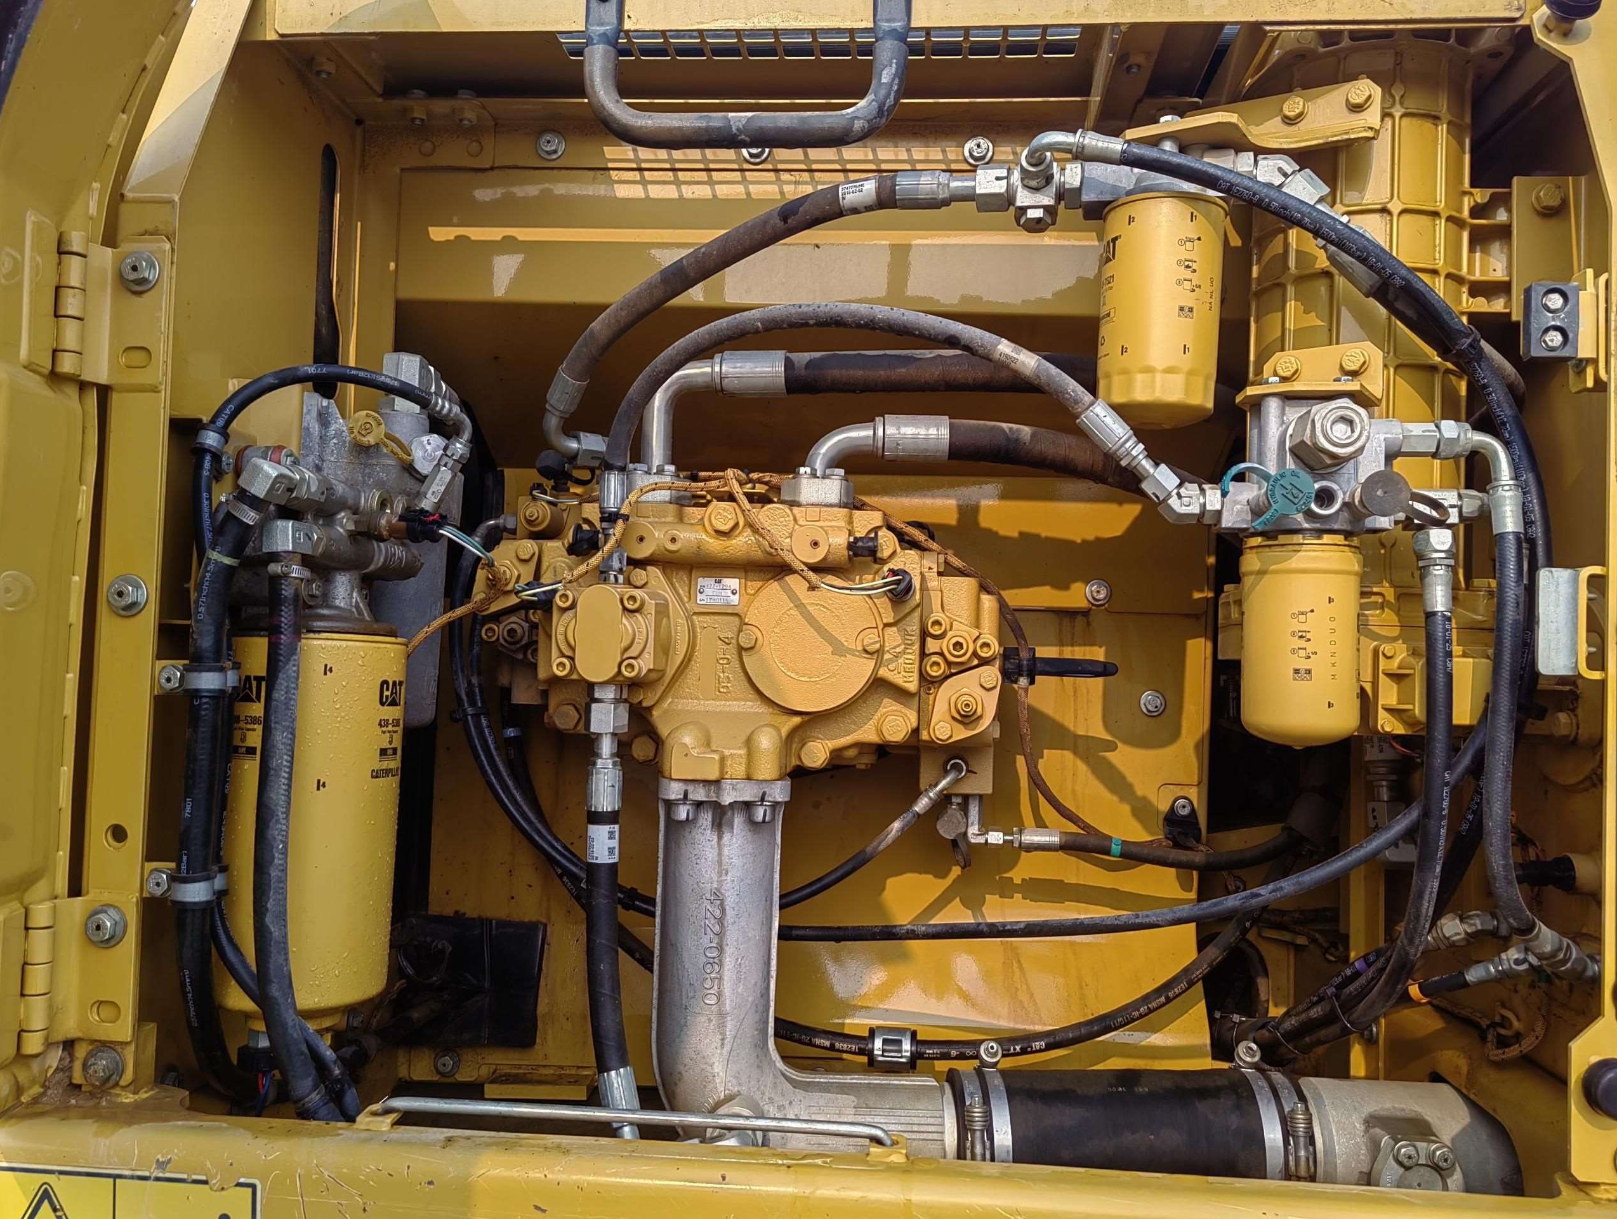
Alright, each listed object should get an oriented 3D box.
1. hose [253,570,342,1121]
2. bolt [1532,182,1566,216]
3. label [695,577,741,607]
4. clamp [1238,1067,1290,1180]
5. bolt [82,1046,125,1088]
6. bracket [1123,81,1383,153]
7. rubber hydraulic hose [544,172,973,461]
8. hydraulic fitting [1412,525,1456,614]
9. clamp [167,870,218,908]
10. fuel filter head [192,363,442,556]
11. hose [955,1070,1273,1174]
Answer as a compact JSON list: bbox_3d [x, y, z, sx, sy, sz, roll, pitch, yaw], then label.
[{"bbox_3d":[-0.352,0.172,0.872,0.050,0.400,0.090,1,-2,3],"label":"hose"},{"bbox_3d":[0.619,-0.343,1.060,0.026,0.026,0.016,1,-2,3],"label":"bolt"},{"bbox_3d":[-0.076,-0.014,1.065,0.038,0.025,0.002,1,-2,3],"label":"label"},{"bbox_3d":[0.357,0.431,1.020,0.018,0.113,0.113,1,-2,0],"label":"clamp"},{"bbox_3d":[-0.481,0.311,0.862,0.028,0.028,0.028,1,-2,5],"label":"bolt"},{"bbox_3d":[0.340,-0.386,0.980,0.192,0.048,0.070,1,-2,18],"label":"bracket"},{"bbox_3d":[-0.067,-0.240,1.060,0.410,0.200,0.130,1,-2,20],"label":"rubber hydraulic hose"},{"bbox_3d":[0.508,-0.031,1.030,0.033,0.071,0.033,1,-2,3],"label":"hydraulic fitting"},{"bbox_3d":[-0.486,0.220,1.000,0.035,0.024,0.033,1,-2,3],"label":"clamp"},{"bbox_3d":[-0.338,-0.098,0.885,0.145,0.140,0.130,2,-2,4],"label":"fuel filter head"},{"bbox_3d":[0.250,0.429,1.020,0.265,0.106,0.106,1,-2,0],"label":"hose"}]

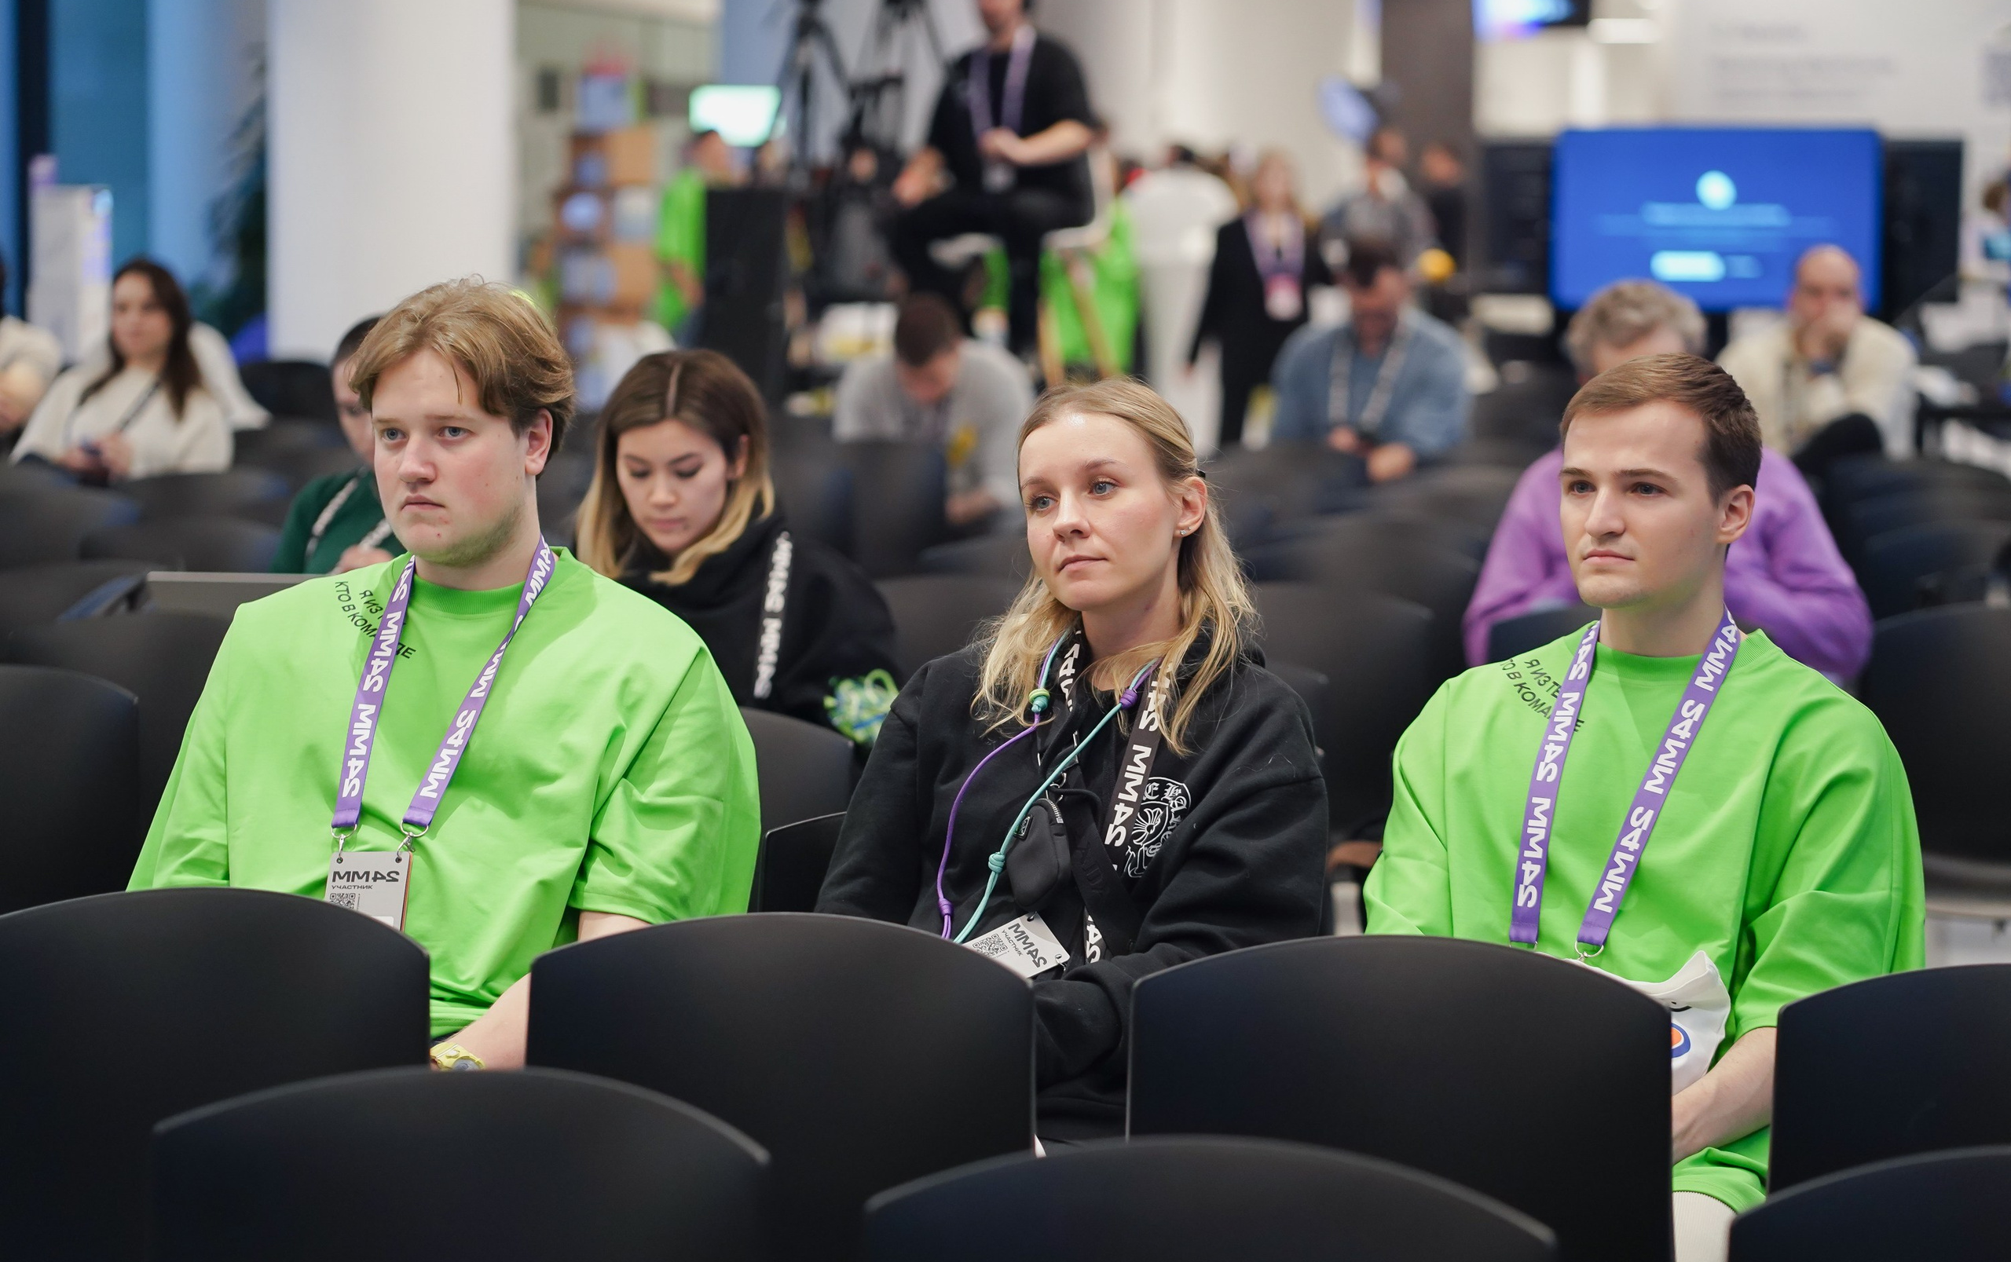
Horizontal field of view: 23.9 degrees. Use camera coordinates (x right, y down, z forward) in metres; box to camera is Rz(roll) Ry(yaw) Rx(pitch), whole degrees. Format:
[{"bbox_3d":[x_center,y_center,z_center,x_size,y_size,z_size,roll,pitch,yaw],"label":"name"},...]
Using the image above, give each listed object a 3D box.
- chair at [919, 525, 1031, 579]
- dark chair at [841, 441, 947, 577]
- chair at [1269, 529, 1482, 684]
[{"bbox_3d":[-0.012,0.227,8.457,0.480,0.800,0.530,2,5,13],"label":"chair"},{"bbox_3d":[-0.393,-0.032,11.254,0.490,0.830,0.540,1,5,13],"label":"dark chair"},{"bbox_3d":[0.596,0.245,8.307,0.480,0.800,0.530,2,5,13],"label":"chair"}]

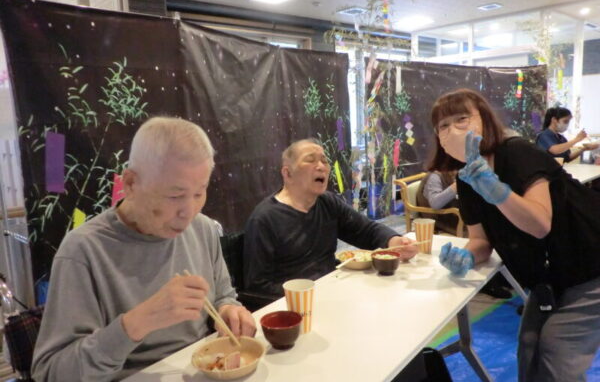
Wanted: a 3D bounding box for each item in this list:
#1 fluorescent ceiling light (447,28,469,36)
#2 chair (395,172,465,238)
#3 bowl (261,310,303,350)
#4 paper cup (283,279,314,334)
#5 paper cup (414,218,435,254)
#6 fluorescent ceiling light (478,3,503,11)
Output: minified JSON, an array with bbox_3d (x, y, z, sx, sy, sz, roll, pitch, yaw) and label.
[{"bbox_3d":[2.969,-2.901,8.209,0.420,0.060,0.420,-10,12,-40],"label":"fluorescent ceiling light"},{"bbox_3d":[1.044,0.295,3.246,0.570,0.790,0.570,5,12,38],"label":"chair"},{"bbox_3d":[-0.042,0.347,1.106,0.101,0.064,0.101,-2,9,0],"label":"bowl"},{"bbox_3d":[0.000,0.304,1.179,0.084,0.123,0.084,-2,9,0],"label":"paper cup"},{"bbox_3d":[0.492,0.183,1.787,0.084,0.125,0.084,-2,9,0],"label":"paper cup"},{"bbox_3d":[2.675,-2.583,6.328,0.250,0.050,0.250,-10,12,-40],"label":"fluorescent ceiling light"}]

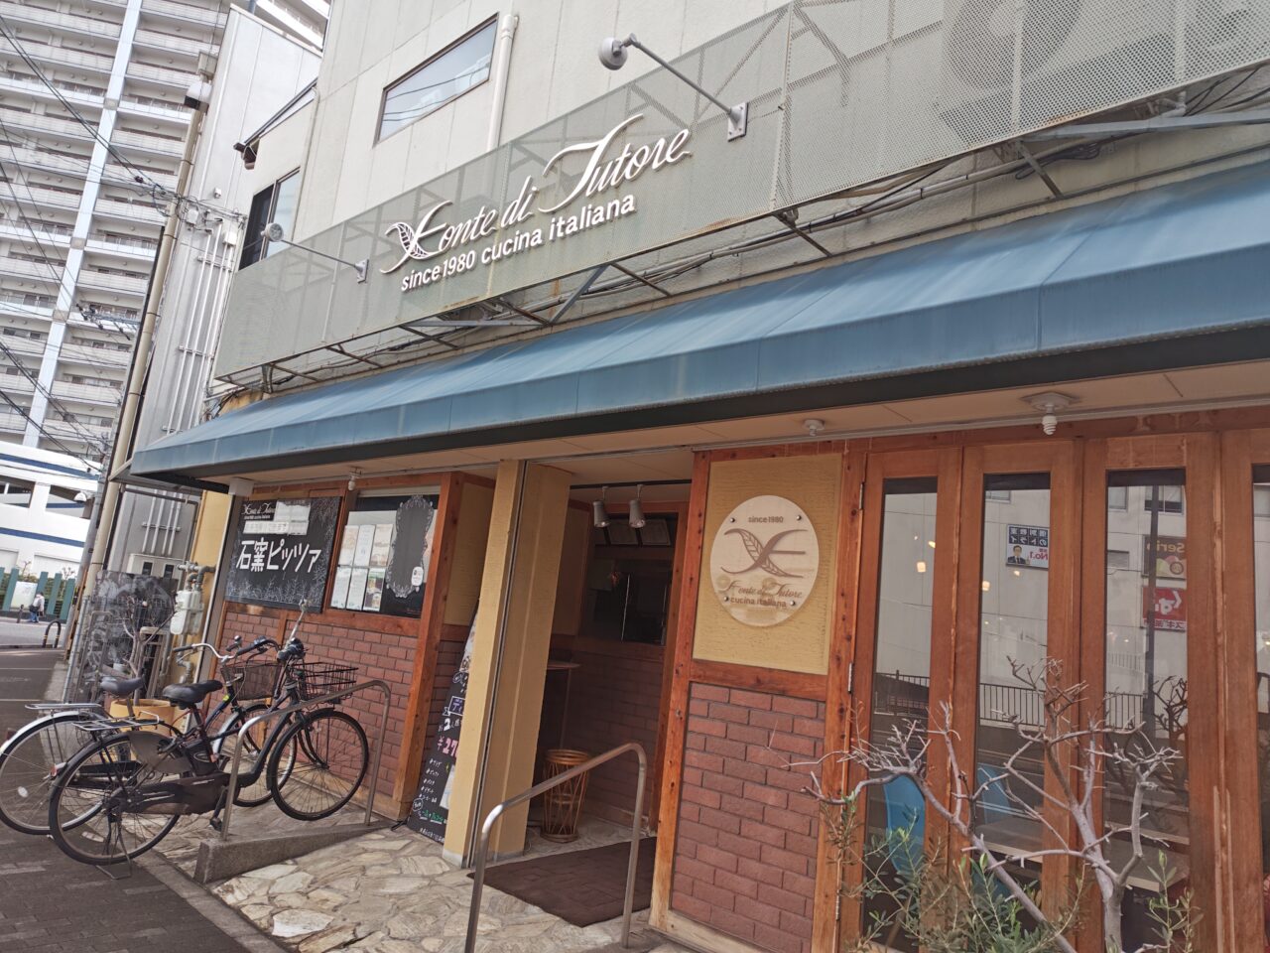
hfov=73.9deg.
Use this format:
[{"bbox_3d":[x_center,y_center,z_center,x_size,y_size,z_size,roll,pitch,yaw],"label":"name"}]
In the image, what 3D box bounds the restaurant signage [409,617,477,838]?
[{"bbox_3d":[-0.993,1.452,5.164,0.480,1.380,0.380,-3,-14,42],"label":"restaurant signage"}]

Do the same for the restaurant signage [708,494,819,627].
[{"bbox_3d":[0.570,0.376,3.793,0.580,0.600,0.020,-3,-14,42],"label":"restaurant signage"}]

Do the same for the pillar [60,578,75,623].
[{"bbox_3d":[-29.566,6.441,44.000,0.300,2.250,0.420,-3,-14,42],"label":"pillar"}]

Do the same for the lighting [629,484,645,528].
[{"bbox_3d":[0.023,0.193,5.469,0.110,0.280,0.110,11,-11,-23],"label":"lighting"}]

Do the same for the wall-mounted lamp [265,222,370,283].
[{"bbox_3d":[-2.181,-1.546,5.758,0.150,0.190,0.730,-3,-14,42],"label":"wall-mounted lamp"}]

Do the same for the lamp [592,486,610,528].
[{"bbox_3d":[-0.214,0.207,5.683,0.110,0.280,0.110,11,-11,-23],"label":"lamp"}]

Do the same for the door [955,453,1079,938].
[{"bbox_3d":[1.344,0.881,2.986,0.420,2.060,0.050,-3,-14,42],"label":"door"}]

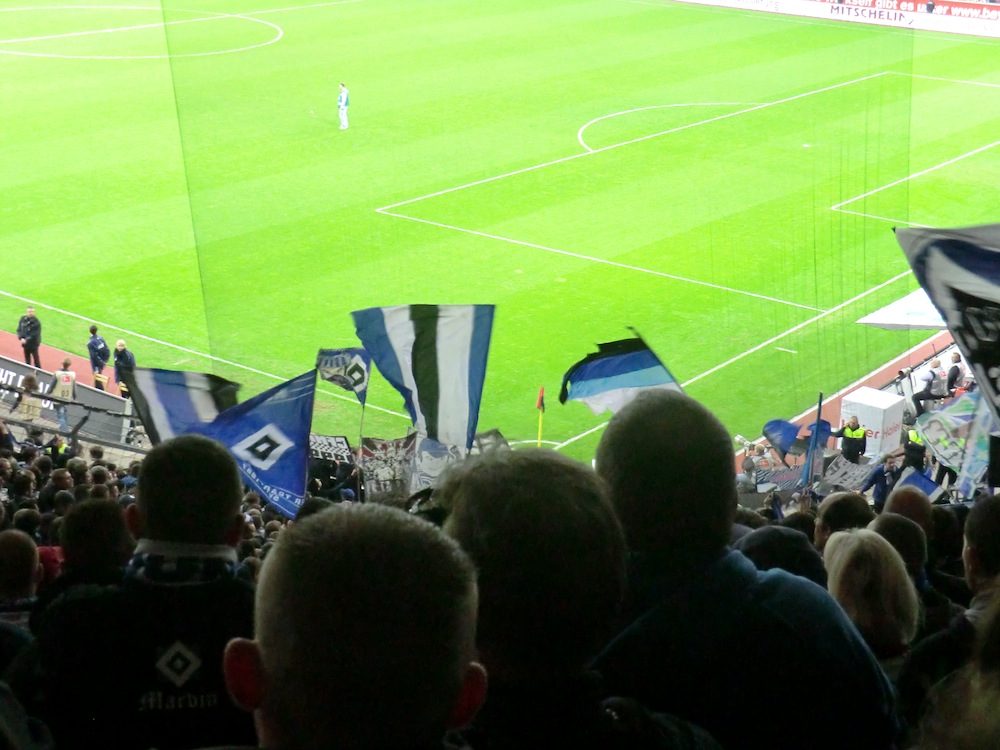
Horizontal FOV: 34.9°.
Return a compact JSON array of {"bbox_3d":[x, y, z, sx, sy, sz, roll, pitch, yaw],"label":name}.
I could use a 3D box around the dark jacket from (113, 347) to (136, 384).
[{"bbox_3d":[-8.130,-0.184,34.400,0.360,0.820,0.540,-16,26,-40],"label":"dark jacket"}]

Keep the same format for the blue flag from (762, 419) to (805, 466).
[{"bbox_3d":[5.049,1.202,28.300,0.750,0.820,0.400,5,20,8],"label":"blue flag"}]

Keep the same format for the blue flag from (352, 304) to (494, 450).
[{"bbox_3d":[-1.035,0.020,21.500,1.900,1.950,0.400,1,20,-2],"label":"blue flag"}]

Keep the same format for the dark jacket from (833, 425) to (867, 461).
[{"bbox_3d":[6.971,1.352,31.600,0.660,0.750,0.360,8,21,17],"label":"dark jacket"}]

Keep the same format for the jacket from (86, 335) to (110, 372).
[{"bbox_3d":[-8.945,-0.490,35.400,0.540,0.780,0.340,-16,26,-40],"label":"jacket"}]

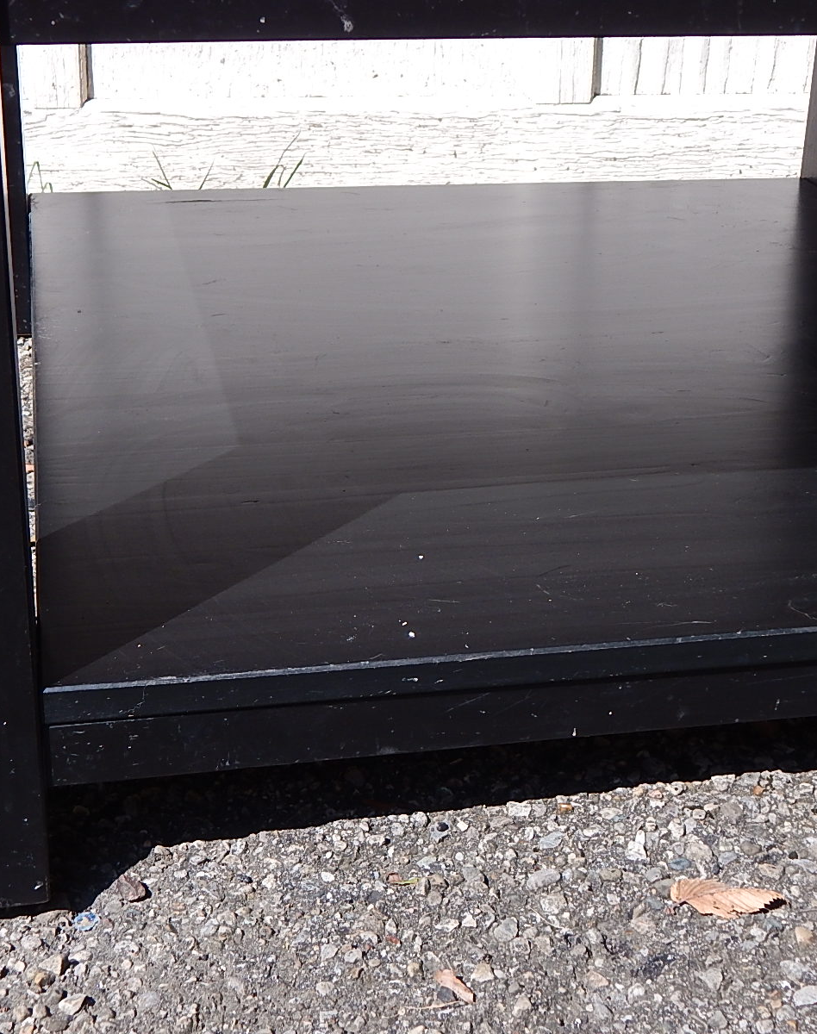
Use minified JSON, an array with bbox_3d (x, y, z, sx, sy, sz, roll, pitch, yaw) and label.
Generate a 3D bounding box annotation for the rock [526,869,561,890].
[{"bbox_3d":[0.063,0.169,0.800,0.018,0.008,0.010,-11,27,-26],"label":"rock"}]

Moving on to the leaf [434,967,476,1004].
[{"bbox_3d":[0.019,0.200,0.729,0.011,0.008,0.024,-16,30,-34],"label":"leaf"}]

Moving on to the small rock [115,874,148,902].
[{"bbox_3d":[-0.127,0.170,0.785,0.015,0.009,0.013,13,26,23],"label":"small rock"}]

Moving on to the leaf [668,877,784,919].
[{"bbox_3d":[0.147,0.175,0.789,0.051,0.011,0.026,1,24,-3],"label":"leaf"}]

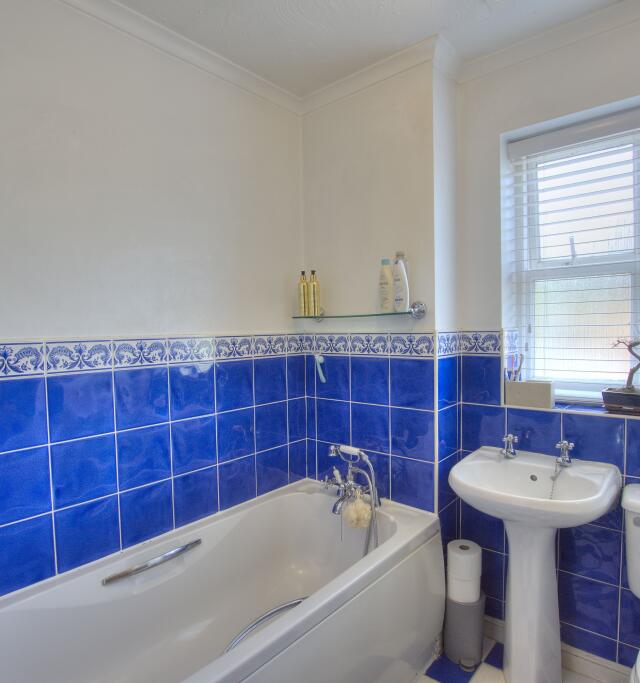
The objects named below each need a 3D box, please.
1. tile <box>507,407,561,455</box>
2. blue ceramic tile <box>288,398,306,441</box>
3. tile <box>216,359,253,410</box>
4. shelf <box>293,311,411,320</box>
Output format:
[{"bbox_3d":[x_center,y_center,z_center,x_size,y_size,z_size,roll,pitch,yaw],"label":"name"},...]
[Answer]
[{"bbox_3d":[0.811,0.358,1.727,0.198,0.198,0.008,1,2,40],"label":"tile"},{"bbox_3d":[-0.103,0.369,2.140,0.010,0.200,0.124,1,3,41],"label":"blue ceramic tile"},{"bbox_3d":[-0.346,0.179,1.864,0.009,0.200,0.199,1,2,40],"label":"tile"},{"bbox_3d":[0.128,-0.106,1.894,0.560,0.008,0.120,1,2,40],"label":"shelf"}]

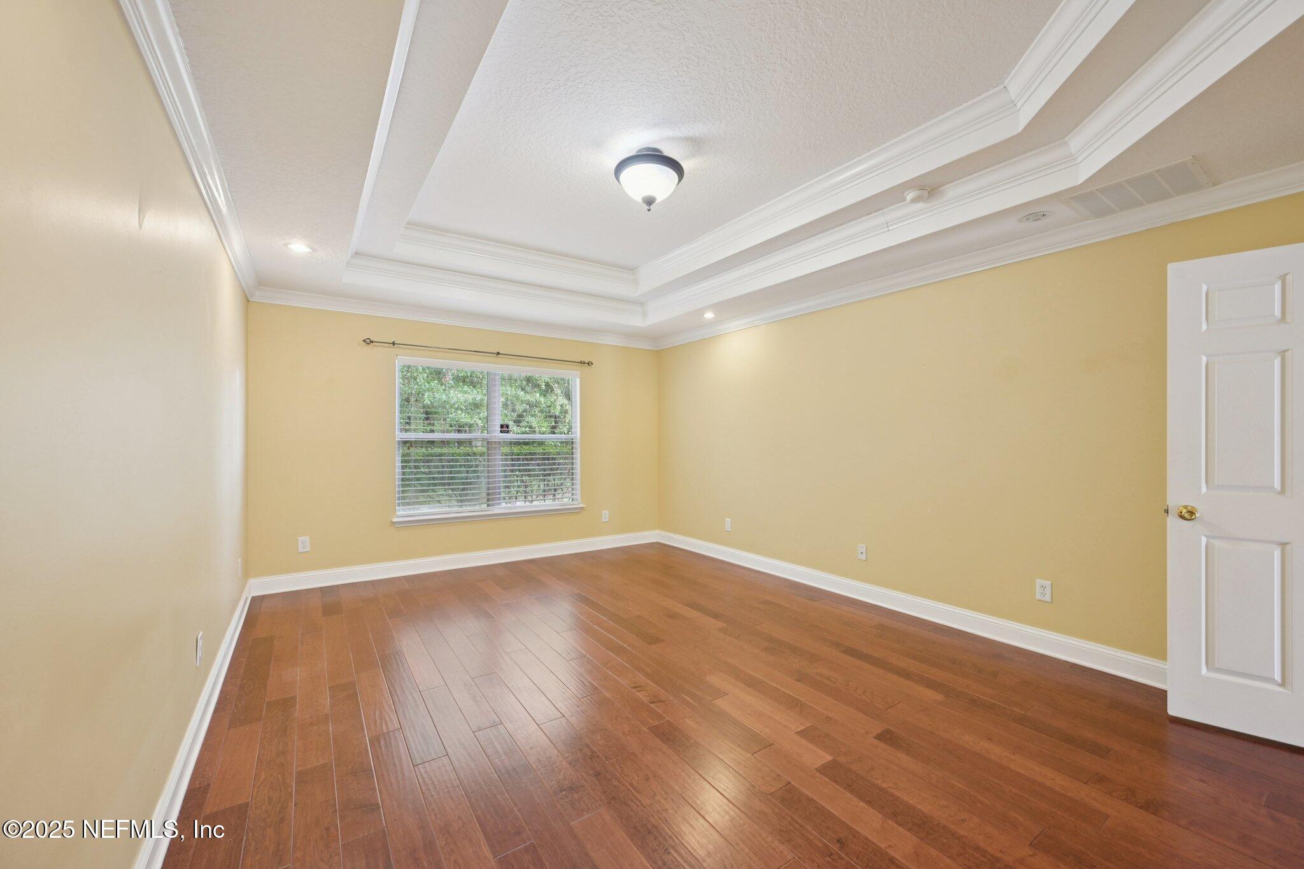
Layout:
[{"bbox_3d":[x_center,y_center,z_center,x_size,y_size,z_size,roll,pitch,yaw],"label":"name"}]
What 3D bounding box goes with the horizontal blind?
[{"bbox_3d":[-1.558,0.060,5.104,1.856,1.507,0.120,0,0,-34],"label":"horizontal blind"}]

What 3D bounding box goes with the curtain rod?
[{"bbox_3d":[-1.580,-0.789,5.002,2.224,0.060,0.100,0,0,-34],"label":"curtain rod"}]

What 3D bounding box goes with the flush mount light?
[{"bbox_3d":[-0.015,-1.409,2.843,0.390,0.315,0.390,0,0,0],"label":"flush mount light"}]

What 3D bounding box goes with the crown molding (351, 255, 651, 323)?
[{"bbox_3d":[-1.204,-1.256,4.600,2.731,0.205,0.093,0,0,-34],"label":"crown molding"}]

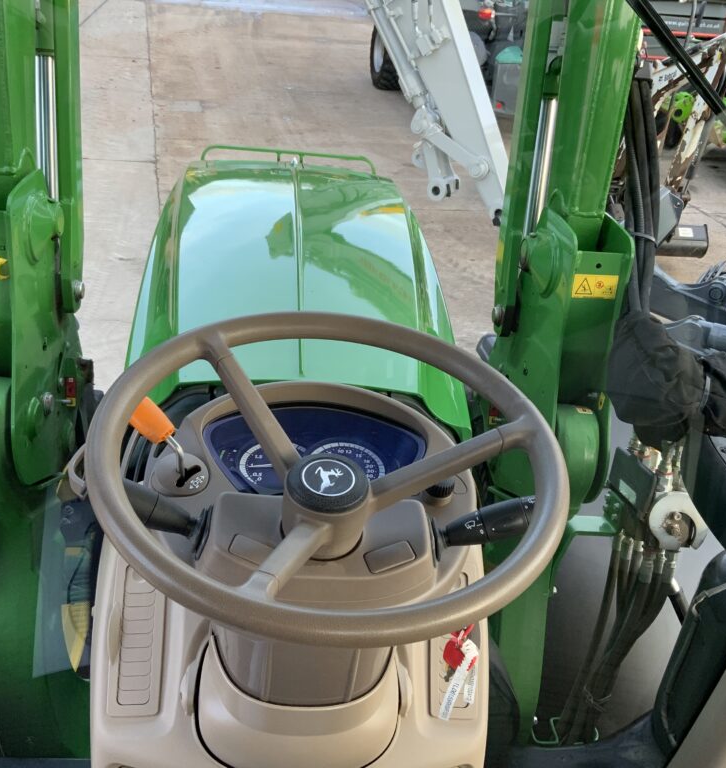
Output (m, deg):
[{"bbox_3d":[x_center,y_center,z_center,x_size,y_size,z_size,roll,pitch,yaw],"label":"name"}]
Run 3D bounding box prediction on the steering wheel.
[{"bbox_3d":[-0.030,0.087,0.765,0.410,0.112,0.410,10,36,2],"label":"steering wheel"}]

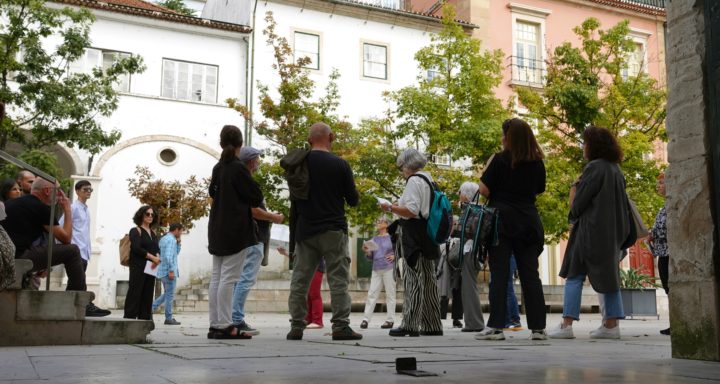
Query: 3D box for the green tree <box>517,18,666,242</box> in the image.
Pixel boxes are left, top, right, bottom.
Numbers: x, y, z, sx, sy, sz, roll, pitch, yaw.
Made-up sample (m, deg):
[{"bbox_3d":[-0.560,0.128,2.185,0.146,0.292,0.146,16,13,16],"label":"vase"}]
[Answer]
[{"bbox_3d":[5.773,-0.712,17.340,3.844,7.571,3.844,0,-9,0],"label":"green tree"}]

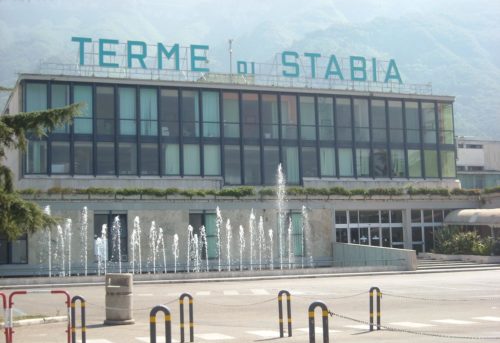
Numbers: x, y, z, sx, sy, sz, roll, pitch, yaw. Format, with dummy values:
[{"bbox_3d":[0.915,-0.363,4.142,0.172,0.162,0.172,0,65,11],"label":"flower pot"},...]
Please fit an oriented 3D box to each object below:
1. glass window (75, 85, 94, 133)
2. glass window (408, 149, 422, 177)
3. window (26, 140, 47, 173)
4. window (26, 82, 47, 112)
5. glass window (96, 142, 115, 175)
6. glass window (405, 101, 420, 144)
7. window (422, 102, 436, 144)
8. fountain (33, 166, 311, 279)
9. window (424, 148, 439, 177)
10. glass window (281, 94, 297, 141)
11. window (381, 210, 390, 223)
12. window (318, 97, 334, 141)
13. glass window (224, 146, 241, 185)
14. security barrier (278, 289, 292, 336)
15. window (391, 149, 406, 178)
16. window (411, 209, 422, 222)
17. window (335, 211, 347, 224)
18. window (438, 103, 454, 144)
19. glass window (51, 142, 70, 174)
[{"bbox_3d":[-9.981,-3.689,52.704,1.145,2.976,0.120,1,-7,-22],"label":"glass window"},{"bbox_3d":[12.015,-0.544,63.962,1.193,1.983,0.120,1,-6,-22],"label":"glass window"},{"bbox_3d":[-12.429,-0.829,51.351,1.210,1.978,0.120,1,-7,-22],"label":"window"},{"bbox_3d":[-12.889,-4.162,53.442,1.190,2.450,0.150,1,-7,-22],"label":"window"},{"bbox_3d":[-8.994,-0.781,55.068,1.151,2.055,0.120,1,-7,-22],"label":"glass window"},{"bbox_3d":[11.351,-3.418,61.503,1.105,3.055,0.120,1,-7,-22],"label":"glass window"},{"bbox_3d":[13.478,-3.657,66.258,1.218,3.107,0.100,1,-6,-22],"label":"window"},{"bbox_3d":[-3.851,2.712,49.657,15.300,6.200,4.000,1,-7,-22],"label":"fountain"},{"bbox_3d":[13.305,-0.527,64.489,1.193,1.983,0.120,1,-6,-22],"label":"window"},{"bbox_3d":[2.688,-3.642,59.722,1.190,3.113,0.150,1,-7,-22],"label":"glass window"},{"bbox_3d":[9.195,3.117,59.834,0.777,0.936,0.120,1,-7,-22],"label":"window"},{"bbox_3d":[5.282,-3.610,60.774,1.190,3.113,0.150,1,-7,-22],"label":"window"},{"bbox_3d":[-1.129,-0.436,58.194,1.159,2.636,0.120,1,-7,-22],"label":"glass window"},{"bbox_3d":[0.778,3.105,19.200,0.275,1.000,0.080,1,-7,-22],"label":"security barrier"},{"bbox_3d":[10.616,-0.607,62.946,1.256,2.090,0.120,1,-7,-22],"label":"window"},{"bbox_3d":[11.820,3.192,62.421,0.884,0.957,0.120,1,-7,-22],"label":"window"},{"bbox_3d":[6.250,3.149,60.182,0.921,0.916,0.120,1,-7,-22],"label":"window"},{"bbox_3d":[14.822,-3.640,66.802,1.218,3.107,0.100,1,-6,-22],"label":"window"},{"bbox_3d":[-11.481,-0.834,53.593,1.190,2.058,0.150,1,-7,-22],"label":"glass window"}]

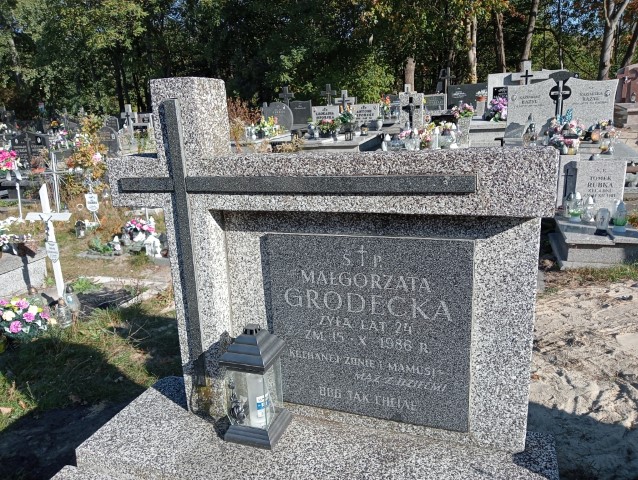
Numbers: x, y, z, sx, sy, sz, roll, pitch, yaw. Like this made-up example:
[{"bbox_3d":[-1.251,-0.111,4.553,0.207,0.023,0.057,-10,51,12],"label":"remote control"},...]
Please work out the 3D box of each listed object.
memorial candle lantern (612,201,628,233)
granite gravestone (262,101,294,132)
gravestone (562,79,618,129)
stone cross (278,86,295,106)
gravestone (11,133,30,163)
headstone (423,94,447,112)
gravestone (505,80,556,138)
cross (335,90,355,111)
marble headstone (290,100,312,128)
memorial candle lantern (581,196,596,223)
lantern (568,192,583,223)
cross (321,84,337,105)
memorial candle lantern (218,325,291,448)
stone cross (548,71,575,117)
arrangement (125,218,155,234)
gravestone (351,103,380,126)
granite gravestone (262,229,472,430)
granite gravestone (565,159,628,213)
[{"bbox_3d":[2.183,-0.171,3.733,0.097,0.234,0.097,2,16,20],"label":"memorial candle lantern"},{"bbox_3d":[-0.862,-2.642,11.046,0.730,0.620,0.100,2,15,19],"label":"granite gravestone"},{"bbox_3d":[3.891,-1.916,7.478,0.690,0.810,0.100,3,16,21],"label":"gravestone"},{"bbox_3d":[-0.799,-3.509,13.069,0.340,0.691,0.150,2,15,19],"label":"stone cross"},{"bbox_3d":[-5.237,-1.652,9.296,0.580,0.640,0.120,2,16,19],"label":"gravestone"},{"bbox_3d":[2.790,-3.256,12.346,0.515,0.404,0.100,2,15,19],"label":"headstone"},{"bbox_3d":[3.159,-1.950,7.762,0.680,0.820,0.100,3,16,21],"label":"gravestone"},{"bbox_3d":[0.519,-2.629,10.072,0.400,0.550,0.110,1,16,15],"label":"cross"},{"bbox_3d":[-0.443,-3.183,13.046,0.553,0.610,0.100,2,15,19],"label":"marble headstone"},{"bbox_3d":[2.313,-0.262,4.434,0.105,0.218,0.105,2,15,19],"label":"memorial candle lantern"},{"bbox_3d":[2.045,-0.258,4.093,0.090,0.228,0.090,2,16,20],"label":"lantern"},{"bbox_3d":[0.247,-3.452,12.581,0.390,0.620,0.100,1,16,15],"label":"cross"},{"bbox_3d":[-0.179,0.393,1.460,0.153,0.314,0.153,2,15,19],"label":"memorial candle lantern"},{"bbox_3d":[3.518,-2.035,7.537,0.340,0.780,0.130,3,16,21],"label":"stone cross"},{"bbox_3d":[-1.772,-0.118,5.100,0.260,0.180,0.210,1,16,14],"label":"arrangement"},{"bbox_3d":[0.935,-2.470,10.246,0.568,0.422,0.100,2,15,19],"label":"gravestone"},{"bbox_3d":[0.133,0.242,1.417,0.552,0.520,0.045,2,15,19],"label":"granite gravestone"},{"bbox_3d":[2.515,-0.475,4.657,0.418,0.476,0.080,2,15,19],"label":"granite gravestone"}]

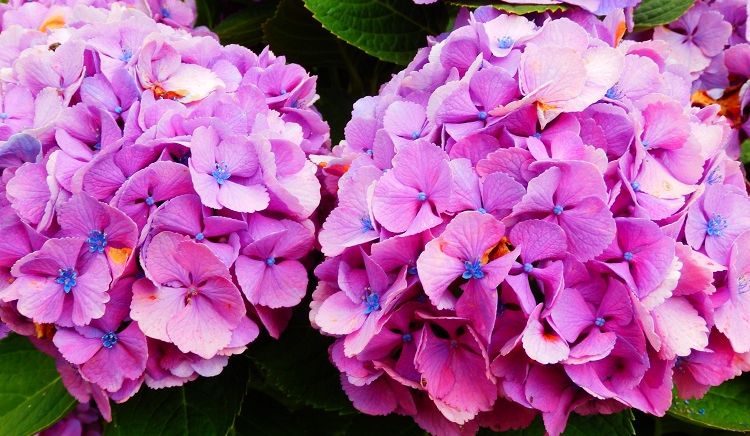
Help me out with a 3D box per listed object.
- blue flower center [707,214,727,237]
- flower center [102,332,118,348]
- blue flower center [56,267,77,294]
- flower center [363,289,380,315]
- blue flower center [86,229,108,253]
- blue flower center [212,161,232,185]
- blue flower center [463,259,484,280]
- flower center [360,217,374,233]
[{"bbox_3d":[0.156,0.003,0.365,0.009,0.010,0.007,3,-17,6],"label":"blue flower center"},{"bbox_3d":[-0.111,0.051,0.335,0.007,0.007,0.007,-9,-7,-19],"label":"flower center"},{"bbox_3d":[-0.129,0.026,0.335,0.008,0.011,0.007,-10,-14,-21],"label":"blue flower center"},{"bbox_3d":[-0.002,0.037,0.355,0.008,0.007,0.012,9,67,18],"label":"flower center"},{"bbox_3d":[-0.116,0.010,0.335,0.009,0.010,0.007,-10,-4,-21],"label":"blue flower center"},{"bbox_3d":[-0.066,-0.019,0.345,0.009,0.007,0.010,-8,67,-18],"label":"blue flower center"},{"bbox_3d":[0.041,0.021,0.330,0.009,0.007,0.008,4,67,8],"label":"blue flower center"},{"bbox_3d":[-0.003,0.003,0.370,0.007,0.007,0.007,11,71,23],"label":"flower center"}]

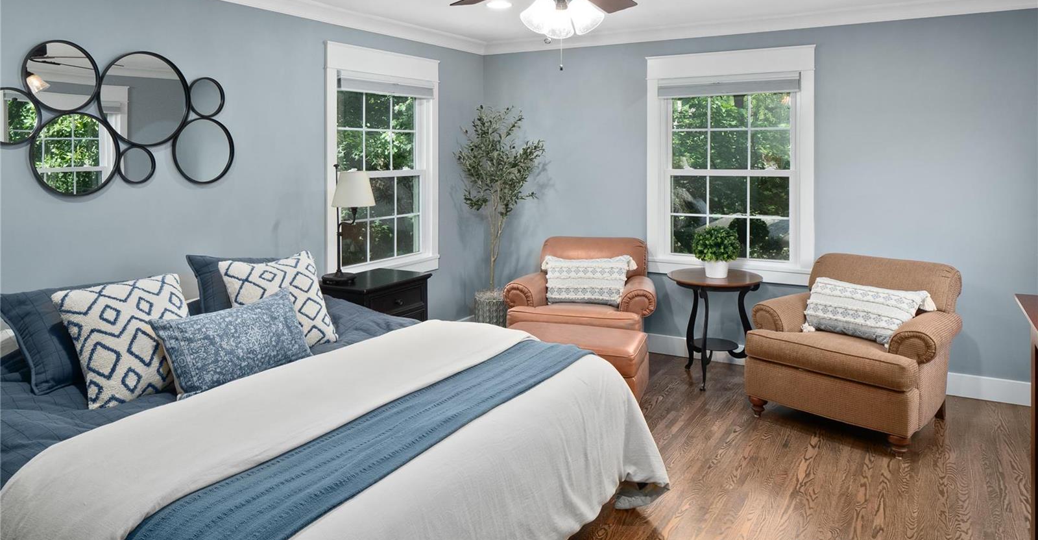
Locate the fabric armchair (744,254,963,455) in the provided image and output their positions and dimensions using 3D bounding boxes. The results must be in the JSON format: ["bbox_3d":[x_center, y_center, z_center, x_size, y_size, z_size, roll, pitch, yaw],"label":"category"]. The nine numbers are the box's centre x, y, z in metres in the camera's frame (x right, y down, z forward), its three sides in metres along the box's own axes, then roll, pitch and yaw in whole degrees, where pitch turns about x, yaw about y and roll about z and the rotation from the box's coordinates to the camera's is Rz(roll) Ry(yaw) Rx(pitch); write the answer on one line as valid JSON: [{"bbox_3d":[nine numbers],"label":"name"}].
[{"bbox_3d":[1.920,0.404,4.000,0.950,0.840,0.920,8,11,44],"label":"fabric armchair"}]

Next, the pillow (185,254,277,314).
[{"bbox_3d":[-1.396,0.167,3.653,0.180,0.500,0.630,-22,-8,40],"label":"pillow"}]

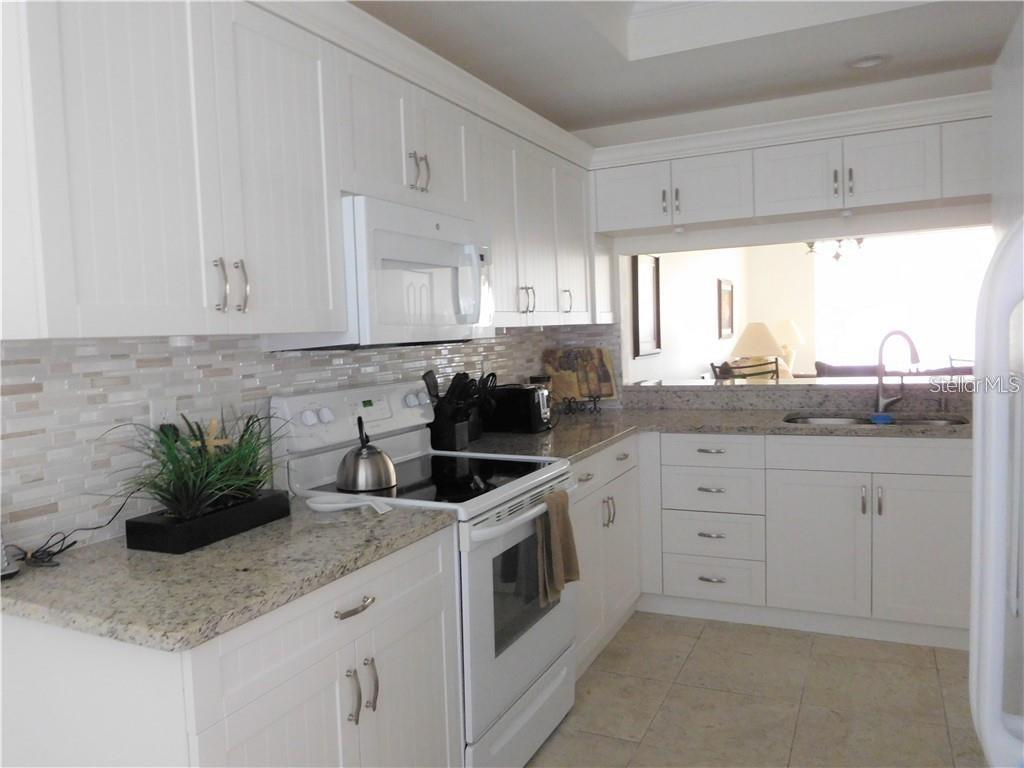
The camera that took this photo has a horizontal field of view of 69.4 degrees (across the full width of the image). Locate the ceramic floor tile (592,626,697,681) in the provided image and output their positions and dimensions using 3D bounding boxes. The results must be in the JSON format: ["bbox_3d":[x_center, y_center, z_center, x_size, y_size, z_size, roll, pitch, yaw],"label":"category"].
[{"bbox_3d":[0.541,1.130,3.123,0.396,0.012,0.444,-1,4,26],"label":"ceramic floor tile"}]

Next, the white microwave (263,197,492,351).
[{"bbox_3d":[-0.404,-0.335,2.412,0.421,0.416,0.746,-1,4,26],"label":"white microwave"}]

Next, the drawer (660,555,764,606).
[{"bbox_3d":[1.011,0.863,3.546,0.459,0.198,0.451,-1,4,26],"label":"drawer"}]

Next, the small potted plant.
[{"bbox_3d":[-0.733,0.221,1.805,0.213,0.284,0.401,-1,4,26],"label":"small potted plant"}]

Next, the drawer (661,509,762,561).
[{"bbox_3d":[1.003,0.663,3.533,0.459,0.203,0.451,-1,4,26],"label":"drawer"}]

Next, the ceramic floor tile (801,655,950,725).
[{"bbox_3d":[1.331,1.123,2.738,0.451,0.012,0.444,-1,4,26],"label":"ceramic floor tile"}]

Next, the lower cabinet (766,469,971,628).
[{"bbox_3d":[1.609,0.649,3.308,0.830,0.613,0.579,-1,4,26],"label":"lower cabinet"}]

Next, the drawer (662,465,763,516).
[{"bbox_3d":[0.994,0.458,3.519,0.459,0.208,0.451,-1,4,26],"label":"drawer"}]

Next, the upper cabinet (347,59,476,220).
[{"bbox_3d":[-0.461,-0.744,2.404,0.342,0.383,0.749,-1,4,26],"label":"upper cabinet"}]

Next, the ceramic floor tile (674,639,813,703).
[{"bbox_3d":[0.923,1.127,2.937,0.456,0.012,0.444,-1,4,26],"label":"ceramic floor tile"}]

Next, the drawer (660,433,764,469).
[{"bbox_3d":[0.987,0.282,3.507,0.459,0.143,0.451,-1,4,26],"label":"drawer"}]

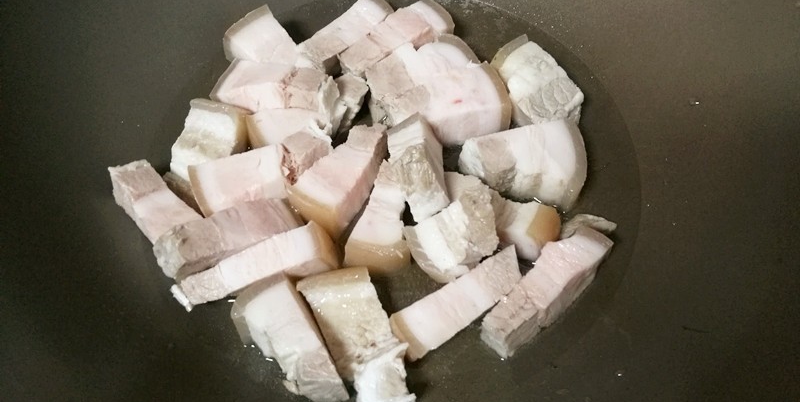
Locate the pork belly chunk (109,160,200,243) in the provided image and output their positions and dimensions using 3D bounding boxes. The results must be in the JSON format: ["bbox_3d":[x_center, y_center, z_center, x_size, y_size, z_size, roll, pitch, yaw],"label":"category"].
[{"bbox_3d":[-0.099,0.004,0.261,0.018,0.019,0.042,-38,74,-19],"label":"pork belly chunk"}]

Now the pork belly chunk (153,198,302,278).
[{"bbox_3d":[-0.066,0.016,0.250,0.051,0.018,0.019,-18,61,-8],"label":"pork belly chunk"}]

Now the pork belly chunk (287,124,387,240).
[{"bbox_3d":[-0.023,-0.009,0.260,0.020,0.023,0.038,32,70,18],"label":"pork belly chunk"}]

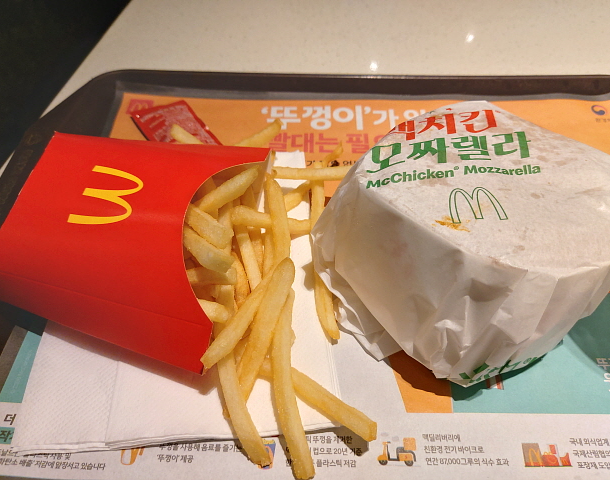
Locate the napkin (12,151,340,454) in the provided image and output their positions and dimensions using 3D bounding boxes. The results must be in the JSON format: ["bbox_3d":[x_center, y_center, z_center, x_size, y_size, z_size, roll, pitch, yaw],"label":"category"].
[{"bbox_3d":[-0.059,0.016,0.239,0.135,0.008,0.163,-4,55,-3],"label":"napkin"}]

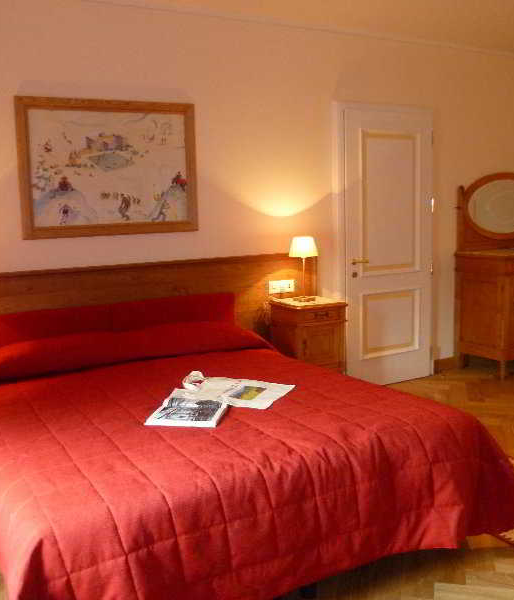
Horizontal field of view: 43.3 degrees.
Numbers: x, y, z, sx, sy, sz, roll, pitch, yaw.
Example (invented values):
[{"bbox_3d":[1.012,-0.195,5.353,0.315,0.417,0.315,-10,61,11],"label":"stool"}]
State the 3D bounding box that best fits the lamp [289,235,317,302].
[{"bbox_3d":[0.317,-0.202,4.264,0.185,0.429,0.185,-2,8,0],"label":"lamp"}]

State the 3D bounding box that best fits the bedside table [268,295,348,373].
[{"bbox_3d":[0.354,0.386,4.371,0.384,0.767,0.397,-6,9,-25],"label":"bedside table"}]

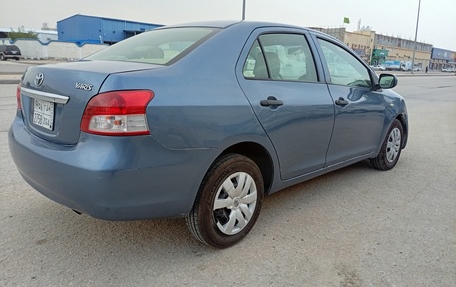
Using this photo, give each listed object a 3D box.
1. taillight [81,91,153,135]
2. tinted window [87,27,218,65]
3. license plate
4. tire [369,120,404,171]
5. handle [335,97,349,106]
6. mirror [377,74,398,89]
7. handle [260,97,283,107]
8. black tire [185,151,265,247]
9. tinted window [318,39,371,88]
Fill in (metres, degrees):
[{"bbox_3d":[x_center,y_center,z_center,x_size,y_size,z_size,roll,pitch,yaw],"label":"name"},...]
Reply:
[{"bbox_3d":[-0.543,-0.158,1.728,0.250,0.210,0.300,-11,17,-44],"label":"taillight"},{"bbox_3d":[-0.598,-0.686,2.479,1.180,0.090,0.590,13,45,44],"label":"tinted window"},{"bbox_3d":[-1.090,-0.174,2.101,0.335,0.155,0.020,13,9,44],"label":"license plate"},{"bbox_3d":[1.804,0.009,4.057,0.594,0.594,0.185,-11,17,-44],"label":"tire"},{"bbox_3d":[0.939,-0.336,2.938,0.230,0.075,0.050,-11,17,-44],"label":"handle"},{"bbox_3d":[1.483,-0.568,3.300,0.130,0.130,0.200,-11,17,-44],"label":"mirror"},{"bbox_3d":[0.281,-0.263,2.284,0.230,0.075,0.050,-11,17,-44],"label":"handle"},{"bbox_3d":[-0.005,0.365,2.294,0.594,0.594,0.185,-11,17,-44],"label":"black tire"},{"bbox_3d":[1.050,-0.690,3.155,0.880,0.430,0.050,-11,1,-44],"label":"tinted window"}]

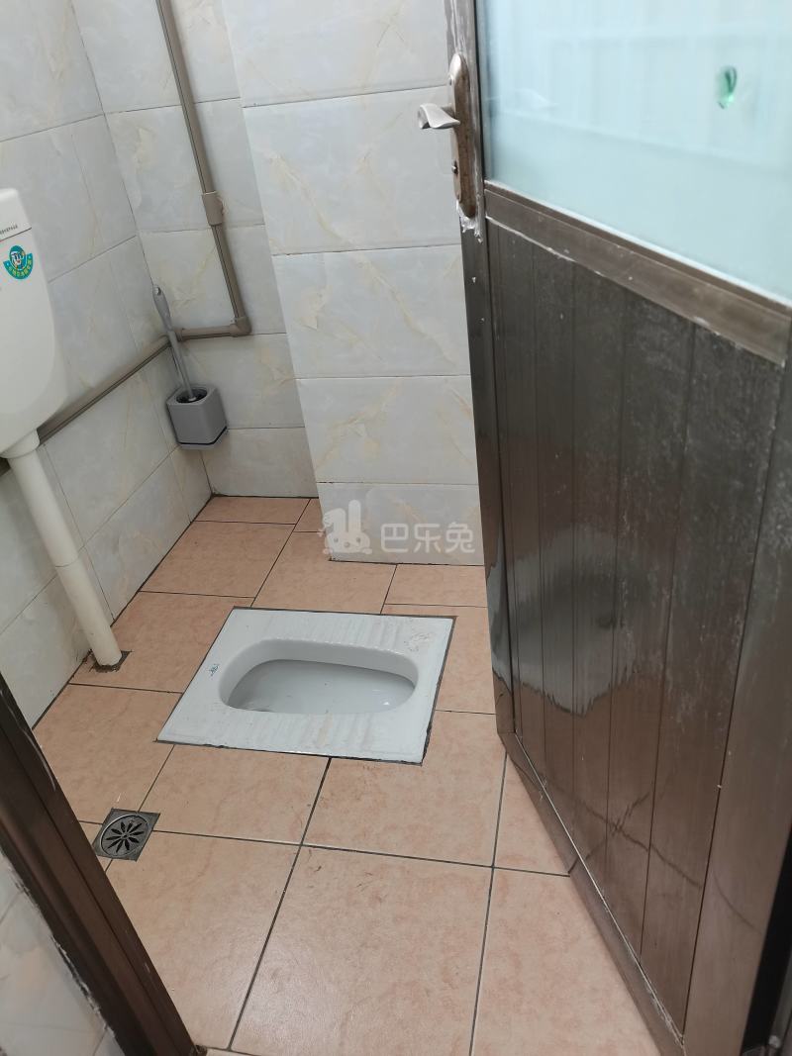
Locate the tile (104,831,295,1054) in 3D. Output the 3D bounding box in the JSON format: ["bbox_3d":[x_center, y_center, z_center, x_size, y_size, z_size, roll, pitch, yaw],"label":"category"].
[{"bbox_3d":[-0.326,0.585,1.173,0.300,0.010,0.300,1,34,14],"label":"tile"}]

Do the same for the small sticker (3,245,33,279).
[{"bbox_3d":[-0.616,-0.435,1.300,0.002,0.050,0.077,1,34,14],"label":"small sticker"}]

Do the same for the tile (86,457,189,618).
[{"bbox_3d":[-0.604,0.009,1.890,0.010,0.211,0.415,1,34,14],"label":"tile"}]

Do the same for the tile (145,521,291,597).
[{"bbox_3d":[-0.433,0.077,1.965,0.300,0.010,0.300,1,34,14],"label":"tile"}]

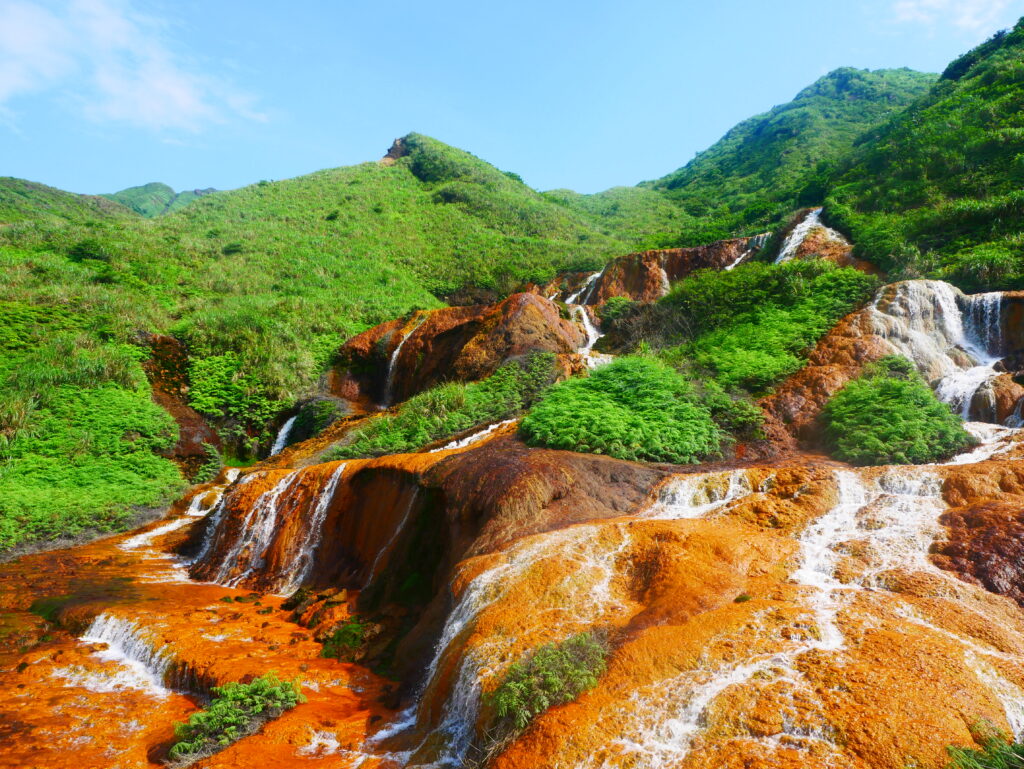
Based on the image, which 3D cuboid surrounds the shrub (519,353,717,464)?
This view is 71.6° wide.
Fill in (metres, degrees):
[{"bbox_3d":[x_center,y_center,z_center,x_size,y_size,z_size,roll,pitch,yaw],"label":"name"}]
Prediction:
[{"bbox_3d":[2.391,0.601,15.800,4.200,2.150,2.900,0,-2,0],"label":"shrub"}]

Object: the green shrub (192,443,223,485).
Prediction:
[{"bbox_3d":[-6.645,1.724,15.500,0.600,0.880,0.550,0,-2,0],"label":"green shrub"}]

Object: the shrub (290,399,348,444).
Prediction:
[{"bbox_3d":[-4.718,0.912,17.500,1.350,1.050,1.100,0,-2,0],"label":"shrub"}]

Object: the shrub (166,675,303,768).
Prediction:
[{"bbox_3d":[-3.491,4.283,9.000,0.850,0.550,1.750,-2,-3,38],"label":"shrub"}]

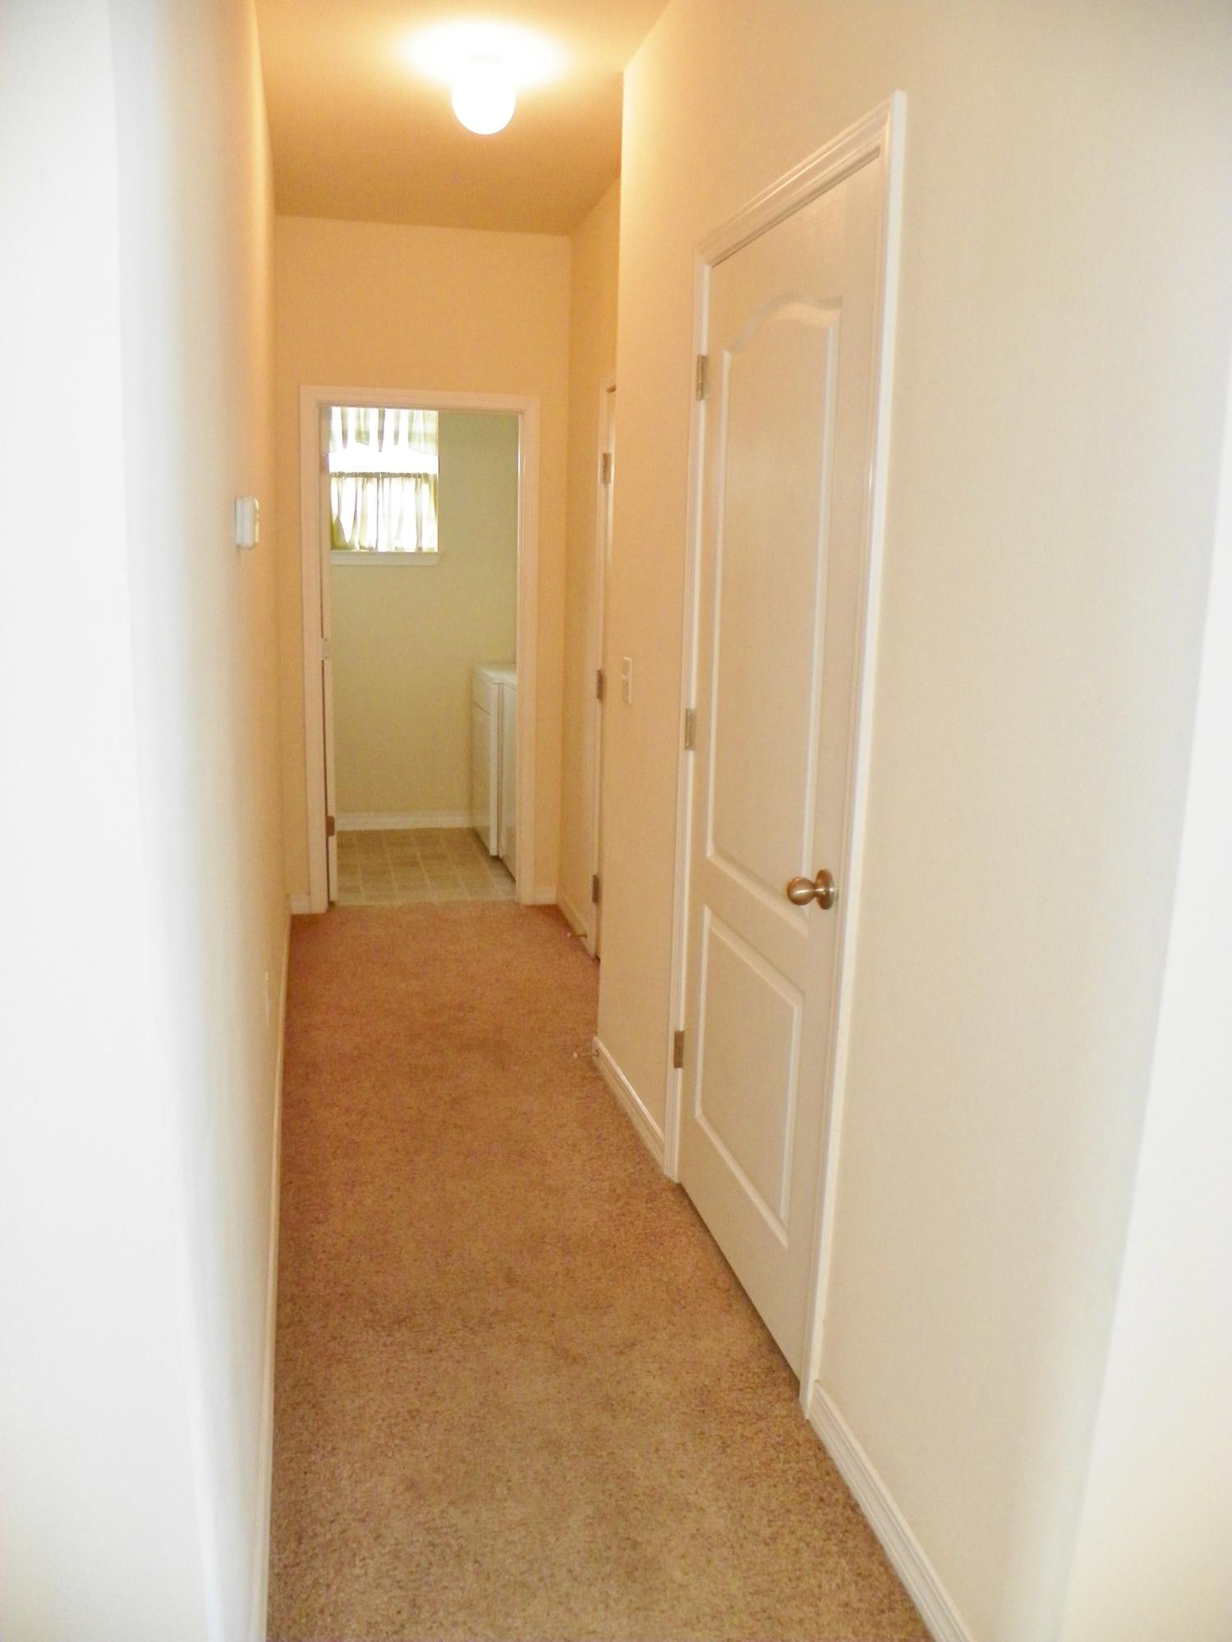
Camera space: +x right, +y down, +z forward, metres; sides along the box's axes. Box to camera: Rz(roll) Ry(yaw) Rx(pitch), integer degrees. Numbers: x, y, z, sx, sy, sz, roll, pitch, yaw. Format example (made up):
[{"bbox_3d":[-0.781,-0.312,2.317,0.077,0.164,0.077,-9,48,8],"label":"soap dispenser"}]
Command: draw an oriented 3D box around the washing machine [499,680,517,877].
[{"bbox_3d":[-0.166,-0.218,5.883,0.670,0.980,0.680,-1,12,-14],"label":"washing machine"}]

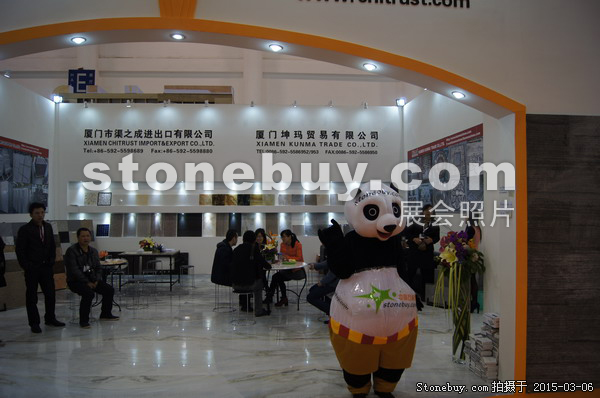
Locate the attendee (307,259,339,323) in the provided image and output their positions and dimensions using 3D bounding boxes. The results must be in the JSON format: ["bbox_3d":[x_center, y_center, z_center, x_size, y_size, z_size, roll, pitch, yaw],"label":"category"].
[{"bbox_3d":[0.440,1.130,6.650,0.750,1.330,0.550,0,-2,18],"label":"attendee"}]

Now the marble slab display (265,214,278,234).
[{"bbox_3d":[-0.685,0.635,11.105,0.300,0.590,0.025,0,-10,-4],"label":"marble slab display"}]

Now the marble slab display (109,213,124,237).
[{"bbox_3d":[-4.732,0.669,11.600,0.320,0.610,0.030,0,-10,-3],"label":"marble slab display"}]

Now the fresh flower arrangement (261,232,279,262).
[{"bbox_3d":[-0.507,0.823,7.550,0.280,0.500,0.270,0,-2,0],"label":"fresh flower arrangement"}]

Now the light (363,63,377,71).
[{"bbox_3d":[0.641,-1.206,4.100,0.130,0.040,0.130,15,-1,-3],"label":"light"}]

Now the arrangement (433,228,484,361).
[{"bbox_3d":[1.700,1.039,4.835,0.530,1.398,0.470,0,-1,11],"label":"arrangement"}]

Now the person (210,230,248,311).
[{"bbox_3d":[-1.087,1.139,7.154,0.700,1.280,0.500,0,-1,-15],"label":"person"}]

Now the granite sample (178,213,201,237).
[{"bbox_3d":[-2.687,0.640,10.975,0.600,0.590,0.025,0,-10,-4],"label":"granite sample"}]

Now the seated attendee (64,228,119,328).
[{"bbox_3d":[-3.045,1.118,6.580,0.720,1.360,0.600,-1,-2,37],"label":"seated attendee"}]

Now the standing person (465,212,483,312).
[{"bbox_3d":[2.750,0.995,7.080,0.320,1.620,0.460,0,-1,6],"label":"standing person"}]

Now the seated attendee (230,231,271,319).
[{"bbox_3d":[-0.700,1.130,6.660,0.500,1.330,0.730,-1,-2,27],"label":"seated attendee"}]

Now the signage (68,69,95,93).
[{"bbox_3d":[-11.629,-6.223,24.000,1.400,1.380,0.100,0,-1,-4],"label":"signage"}]

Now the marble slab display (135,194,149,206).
[{"bbox_3d":[-3.910,0.030,11.120,0.300,0.300,0.020,0,-13,-5],"label":"marble slab display"}]

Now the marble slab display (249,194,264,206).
[{"bbox_3d":[-1.046,0.034,10.902,0.300,0.280,0.025,0,-13,-4],"label":"marble slab display"}]

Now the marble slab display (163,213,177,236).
[{"bbox_3d":[-3.232,0.640,11.145,0.310,0.600,0.025,0,-11,-4],"label":"marble slab display"}]

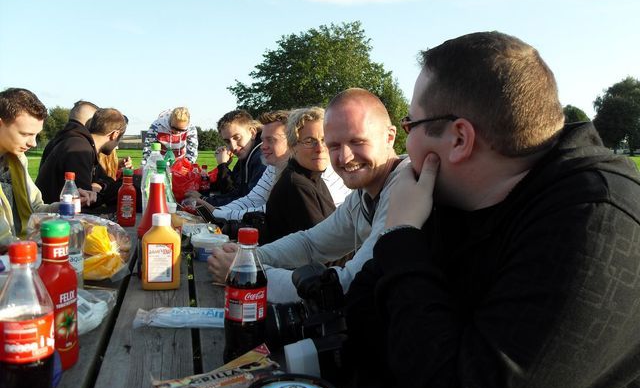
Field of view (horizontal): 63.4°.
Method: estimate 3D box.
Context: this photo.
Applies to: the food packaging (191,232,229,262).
[{"bbox_3d":[-0.336,0.168,1.590,0.113,0.066,0.113,0,7,-12],"label":"food packaging"}]

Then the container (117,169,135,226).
[{"bbox_3d":[-0.839,0.007,2.250,0.082,0.234,0.060,0,5,-11],"label":"container"}]

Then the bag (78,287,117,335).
[{"bbox_3d":[-0.478,0.211,1.060,0.130,0.060,0.180,0,5,-16],"label":"bag"}]

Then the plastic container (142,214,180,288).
[{"bbox_3d":[-0.393,0.140,1.285,0.090,0.188,0.055,0,6,-7],"label":"plastic container"}]

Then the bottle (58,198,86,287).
[{"bbox_3d":[-0.579,0.122,1.190,0.066,0.237,0.066,-2,7,-26],"label":"bottle"}]

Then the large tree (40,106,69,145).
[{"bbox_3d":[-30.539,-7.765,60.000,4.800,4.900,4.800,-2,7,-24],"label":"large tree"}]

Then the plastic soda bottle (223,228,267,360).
[{"bbox_3d":[-0.115,0.159,0.810,0.065,0.225,0.065,1,5,0],"label":"plastic soda bottle"}]

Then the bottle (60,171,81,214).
[{"bbox_3d":[-0.888,0.043,1.850,0.066,0.235,0.066,-2,7,-26],"label":"bottle"}]

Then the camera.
[{"bbox_3d":[-0.032,0.189,0.885,0.150,0.145,0.140,2,5,3],"label":"camera"}]

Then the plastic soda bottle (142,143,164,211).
[{"bbox_3d":[-0.585,-0.008,1.860,0.102,0.346,0.102,-1,7,-18],"label":"plastic soda bottle"}]

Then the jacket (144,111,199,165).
[{"bbox_3d":[-1.311,-0.458,4.525,0.480,0.522,0.460,-1,7,-19],"label":"jacket"}]

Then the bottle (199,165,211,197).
[{"bbox_3d":[-0.712,-0.073,3.200,0.065,0.225,0.065,1,5,0],"label":"bottle"}]

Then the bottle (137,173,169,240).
[{"bbox_3d":[-0.422,0.083,1.350,0.098,0.264,0.090,0,5,-11],"label":"bottle"}]

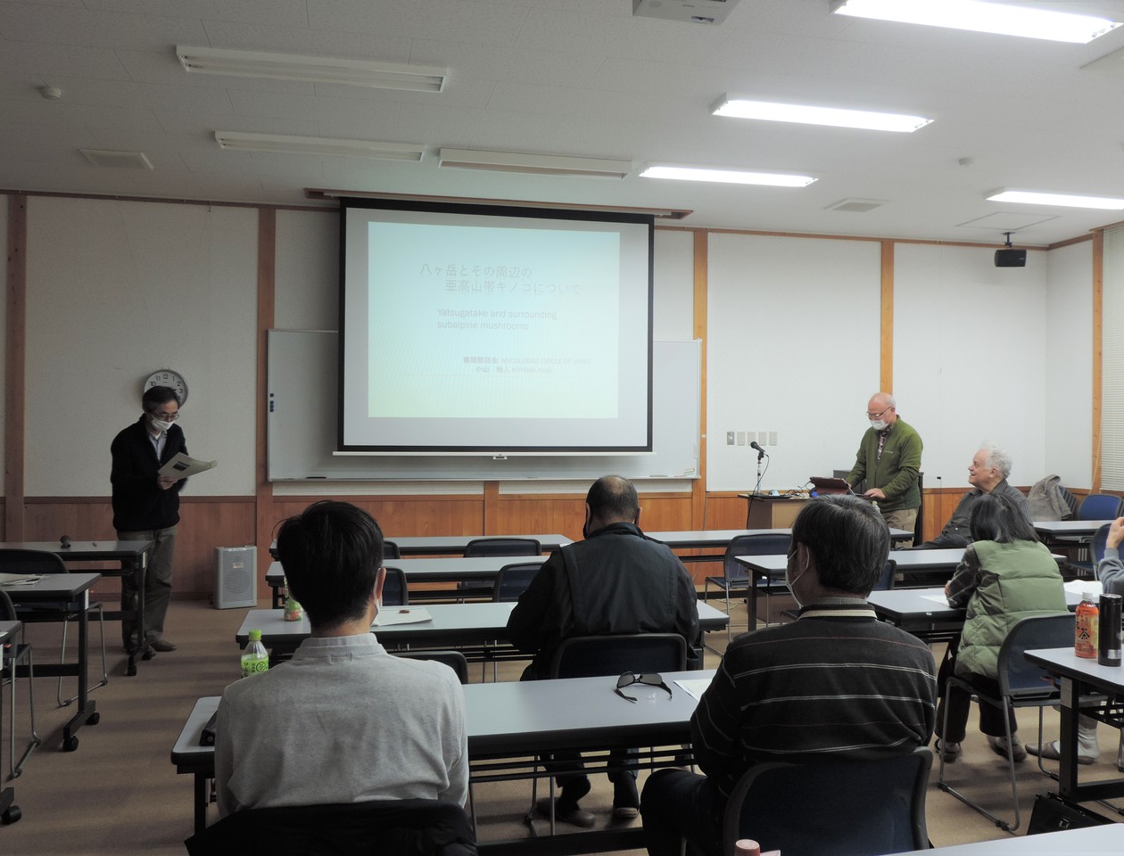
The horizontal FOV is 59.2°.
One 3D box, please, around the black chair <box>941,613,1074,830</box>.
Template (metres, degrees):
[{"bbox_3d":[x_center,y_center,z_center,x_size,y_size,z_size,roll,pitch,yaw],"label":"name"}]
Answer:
[{"bbox_3d":[1.788,1.028,3.740,0.520,0.770,0.530,0,0,-14],"label":"black chair"}]

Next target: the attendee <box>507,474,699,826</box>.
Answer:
[{"bbox_3d":[0.127,0.784,3.500,0.620,1.250,0.750,0,0,-13],"label":"attendee"}]

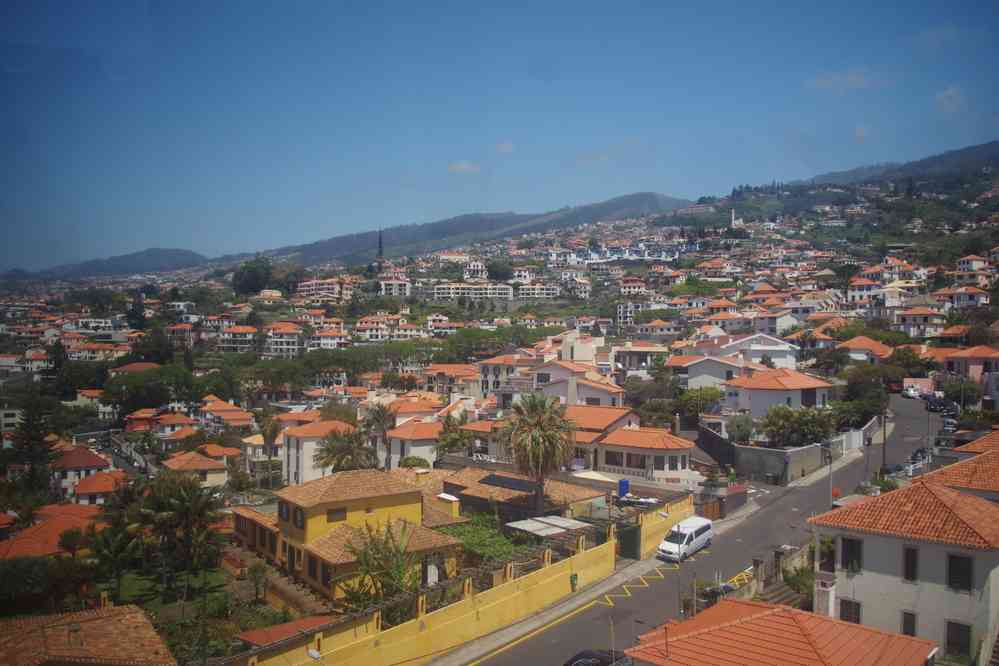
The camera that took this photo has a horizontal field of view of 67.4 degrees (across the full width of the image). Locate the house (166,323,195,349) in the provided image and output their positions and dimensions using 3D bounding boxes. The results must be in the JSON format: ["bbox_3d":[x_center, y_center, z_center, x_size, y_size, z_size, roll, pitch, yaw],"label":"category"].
[{"bbox_3d":[-121.350,1.140,285.000,8.500,9.600,7.500,1,2,21],"label":"house"}]

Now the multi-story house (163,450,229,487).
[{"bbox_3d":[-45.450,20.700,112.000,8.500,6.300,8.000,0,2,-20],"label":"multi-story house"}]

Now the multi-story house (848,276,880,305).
[{"bbox_3d":[114.002,-13.274,234.000,9.300,8.600,9.500,1,0,14],"label":"multi-story house"}]

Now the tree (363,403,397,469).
[{"bbox_3d":[-12.183,11.226,76.704,3.500,8.298,3.500,-1,4,-9],"label":"tree"}]

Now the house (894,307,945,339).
[{"bbox_3d":[113.241,-2.831,202.000,12.500,8.500,10.500,1,0,12],"label":"house"}]

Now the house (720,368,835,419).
[{"bbox_3d":[32.280,7.490,87.000,9.500,6.600,8.500,0,2,-24],"label":"house"}]

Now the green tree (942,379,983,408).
[{"bbox_3d":[57.470,7.510,93.000,4.600,3.700,4.200,2,2,32],"label":"green tree"}]

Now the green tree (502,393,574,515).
[{"bbox_3d":[3.259,10.354,62.597,6.000,11.024,6.000,0,4,3],"label":"green tree"}]

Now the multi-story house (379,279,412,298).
[{"bbox_3d":[-66.353,-28.392,478.000,20.000,12.000,13.000,1,0,-6],"label":"multi-story house"}]

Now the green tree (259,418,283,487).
[{"bbox_3d":[-29.950,15.630,98.000,3.100,9.300,3.100,1,2,0],"label":"green tree"}]

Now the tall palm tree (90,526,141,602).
[{"bbox_3d":[-30.750,18.540,60.000,4.000,5.900,3.800,-1,2,-27],"label":"tall palm tree"}]

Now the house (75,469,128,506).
[{"bbox_3d":[-53.123,20.822,100.000,6.500,5.200,6.500,1,0,-14],"label":"house"}]

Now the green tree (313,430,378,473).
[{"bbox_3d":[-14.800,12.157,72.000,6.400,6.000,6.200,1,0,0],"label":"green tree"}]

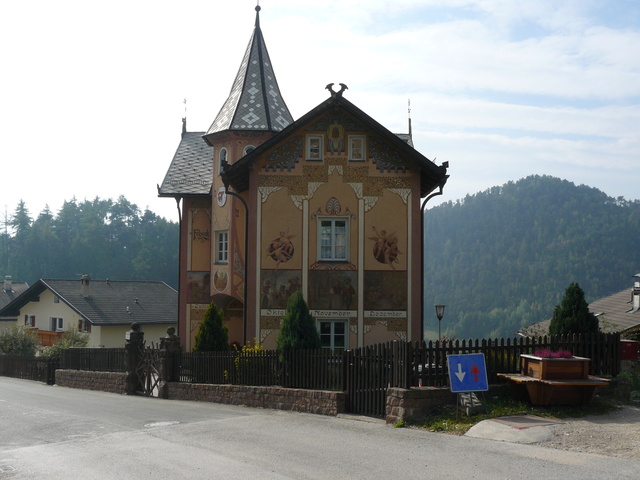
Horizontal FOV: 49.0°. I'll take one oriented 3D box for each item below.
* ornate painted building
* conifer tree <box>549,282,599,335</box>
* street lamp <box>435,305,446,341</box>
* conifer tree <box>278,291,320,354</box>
[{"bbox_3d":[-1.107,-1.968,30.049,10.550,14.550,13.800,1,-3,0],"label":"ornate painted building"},{"bbox_3d":[5.151,2.014,14.215,1.040,2.304,1.040,1,-3,0],"label":"conifer tree"},{"bbox_3d":[4.259,3.889,24.828,0.340,3.187,0.340,1,-3,0],"label":"street lamp"},{"bbox_3d":[-0.434,2.069,13.808,0.920,2.149,0.920,1,-3,0],"label":"conifer tree"}]

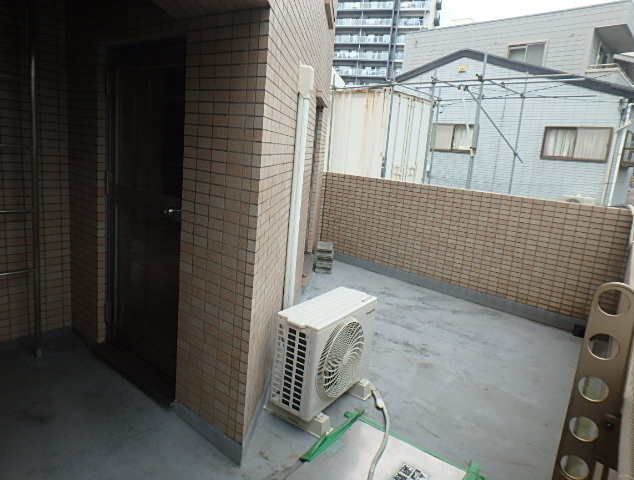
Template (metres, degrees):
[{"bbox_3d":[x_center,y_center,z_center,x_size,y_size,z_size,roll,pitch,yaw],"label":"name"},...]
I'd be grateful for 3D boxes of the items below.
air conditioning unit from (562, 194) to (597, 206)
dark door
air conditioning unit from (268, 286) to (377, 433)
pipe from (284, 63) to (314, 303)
[{"bbox_3d":[7.344,-0.913,11.946,0.820,0.570,0.300,16,16,41],"label":"air conditioning unit"},{"bbox_3d":[-0.918,-0.125,2.293,0.750,1.755,0.080,14,14,34],"label":"dark door"},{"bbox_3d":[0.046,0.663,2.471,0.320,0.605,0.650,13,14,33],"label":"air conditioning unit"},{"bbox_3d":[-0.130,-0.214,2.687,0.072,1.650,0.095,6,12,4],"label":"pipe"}]

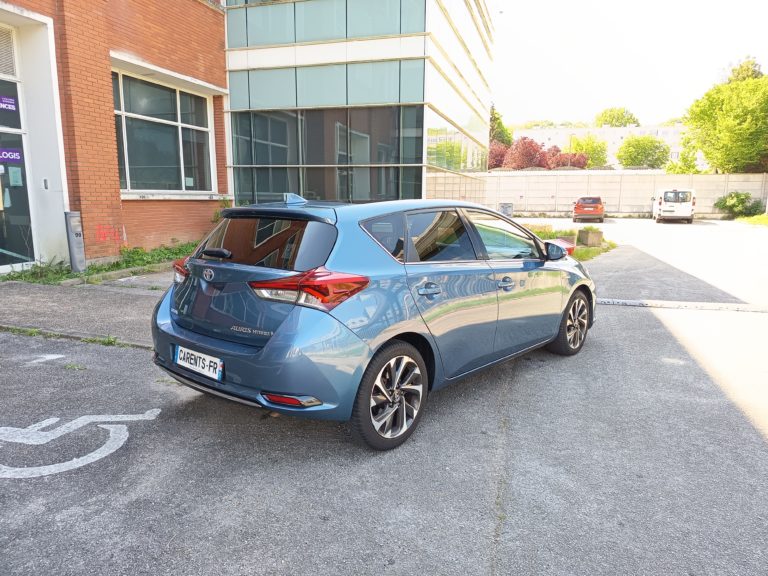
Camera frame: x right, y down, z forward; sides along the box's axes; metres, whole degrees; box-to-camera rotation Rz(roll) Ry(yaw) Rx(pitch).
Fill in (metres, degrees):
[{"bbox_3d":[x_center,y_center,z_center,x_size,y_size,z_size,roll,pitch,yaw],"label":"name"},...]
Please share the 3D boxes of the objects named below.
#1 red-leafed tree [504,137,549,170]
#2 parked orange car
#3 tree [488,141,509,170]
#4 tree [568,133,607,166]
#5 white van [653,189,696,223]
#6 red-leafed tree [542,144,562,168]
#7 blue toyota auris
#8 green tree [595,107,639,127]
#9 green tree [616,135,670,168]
[{"bbox_3d":[14.060,-11.156,53.629,4.420,7.850,4.420,3,10,15],"label":"red-leafed tree"},{"bbox_3d":[13.309,-5.135,34.704,1.820,1.630,4.350,4,10,21],"label":"parked orange car"},{"bbox_3d":[11.175,-10.986,53.600,2.730,7.490,2.730,2,9,12],"label":"tree"},{"bbox_3d":[21.650,-12.169,57.692,4.400,8.640,4.400,4,10,21],"label":"tree"},{"bbox_3d":[18.056,-5.095,33.195,1.940,1.970,4.850,4,10,23],"label":"white van"},{"bbox_3d":[17.268,-10.981,54.580,2.700,7.240,2.700,3,10,18],"label":"red-leafed tree"},{"bbox_3d":[0.376,-0.035,4.599,1.790,1.480,4.330,9,12,41],"label":"blue toyota auris"},{"bbox_3d":[45.982,-25.772,106.611,8.310,20.100,8.310,4,10,23],"label":"green tree"},{"bbox_3d":[26.778,-11.673,55.671,5.010,8.370,5.010,5,10,26],"label":"green tree"}]

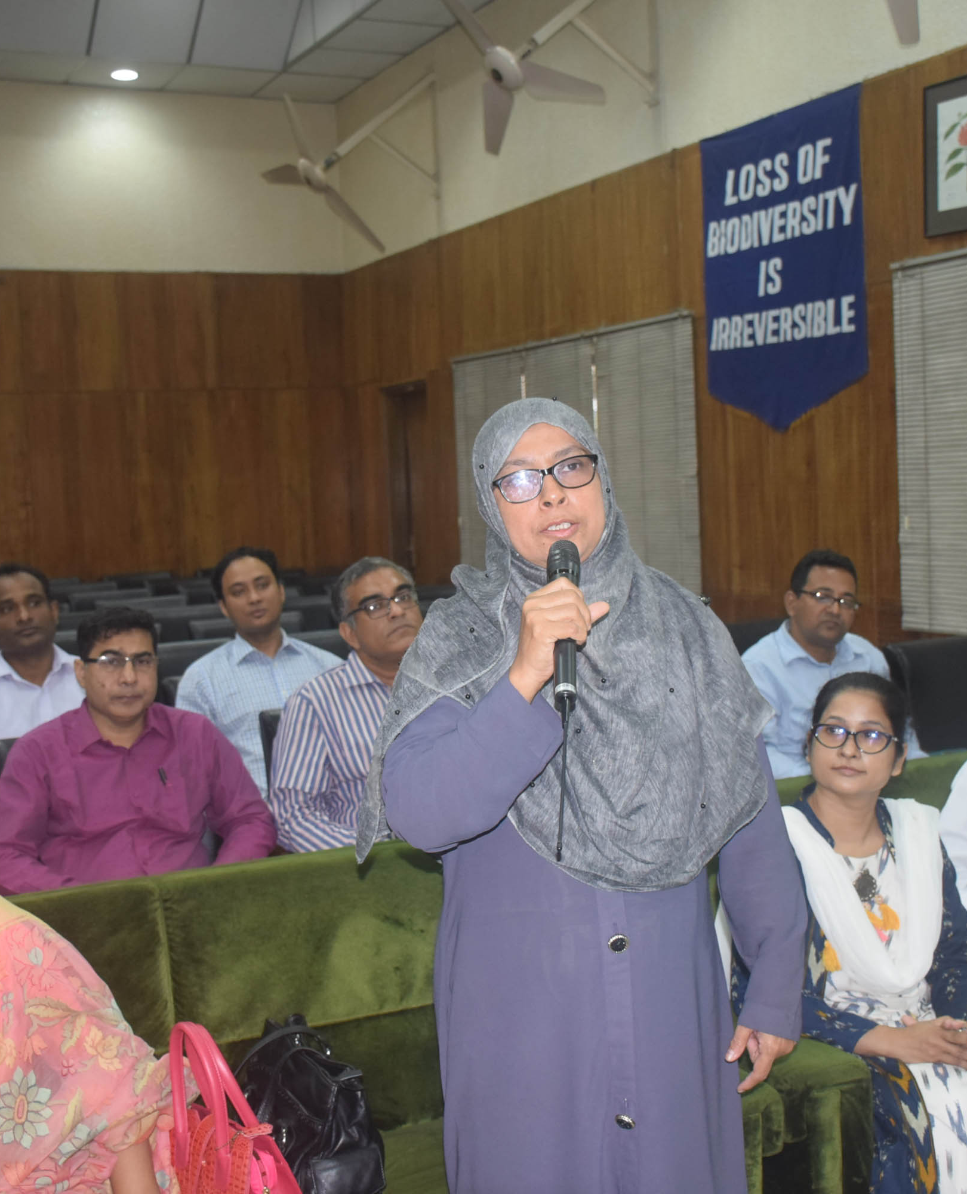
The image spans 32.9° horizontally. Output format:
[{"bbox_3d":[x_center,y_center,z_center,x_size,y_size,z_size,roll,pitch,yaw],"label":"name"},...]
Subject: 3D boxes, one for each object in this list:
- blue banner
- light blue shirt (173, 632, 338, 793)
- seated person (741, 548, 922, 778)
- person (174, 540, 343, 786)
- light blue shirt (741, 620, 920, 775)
[{"bbox_3d":[1.202,-1.311,6.649,0.025,1.273,1.099,-4,5,-25],"label":"blue banner"},{"bbox_3d":[-0.545,0.378,4.249,0.500,0.600,0.360,-4,5,-25],"label":"light blue shirt"},{"bbox_3d":[0.990,0.520,4.024,0.520,1.265,0.780,-4,5,-25],"label":"seated person"},{"bbox_3d":[-0.519,0.536,4.245,0.500,1.323,0.780,-4,5,-25],"label":"person"},{"bbox_3d":[0.858,0.352,3.968,0.500,0.600,0.360,-4,5,-25],"label":"light blue shirt"}]

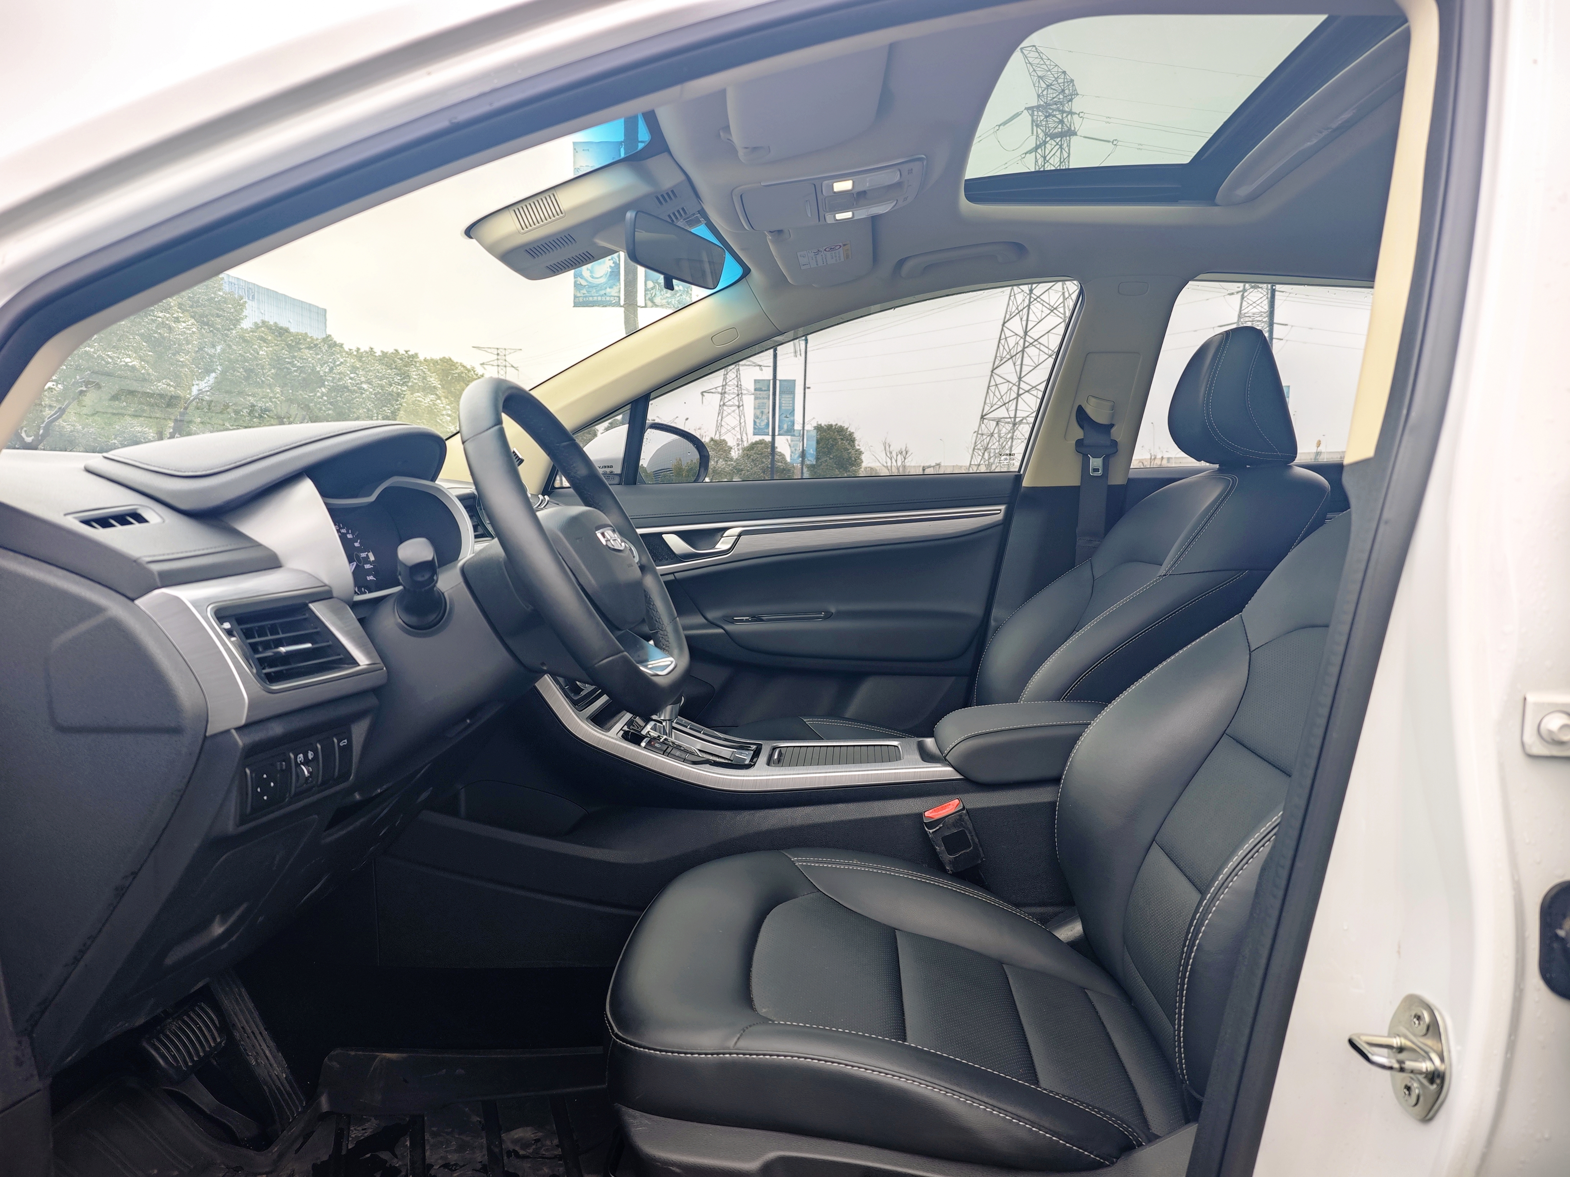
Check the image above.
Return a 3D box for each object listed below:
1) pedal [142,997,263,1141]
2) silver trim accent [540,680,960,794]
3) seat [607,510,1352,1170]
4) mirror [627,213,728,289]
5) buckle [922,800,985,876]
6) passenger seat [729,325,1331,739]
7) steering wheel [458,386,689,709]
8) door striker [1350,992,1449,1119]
[{"bbox_3d":[-0.640,0.527,1.149,0.113,0.143,0.094,2,7,3],"label":"pedal"},{"bbox_3d":[-0.033,0.173,1.386,0.522,0.143,0.207,2,7,3],"label":"silver trim accent"},{"bbox_3d":[0.296,0.162,1.016,0.886,0.985,0.522,2,7,3],"label":"seat"},{"bbox_3d":[-0.145,-0.430,1.338,0.035,0.065,0.227,10,10,24],"label":"mirror"},{"bbox_3d":[0.210,0.309,1.298,0.044,0.085,0.030,-18,6,6],"label":"buckle"},{"bbox_3d":[0.329,0.076,1.709,0.886,0.985,0.522,2,7,3],"label":"passenger seat"},{"bbox_3d":[-0.212,-0.033,1.019,0.099,0.359,0.364,-29,4,7],"label":"steering wheel"},{"bbox_3d":[0.383,0.291,0.649,0.043,0.073,0.058,2,7,3],"label":"door striker"}]

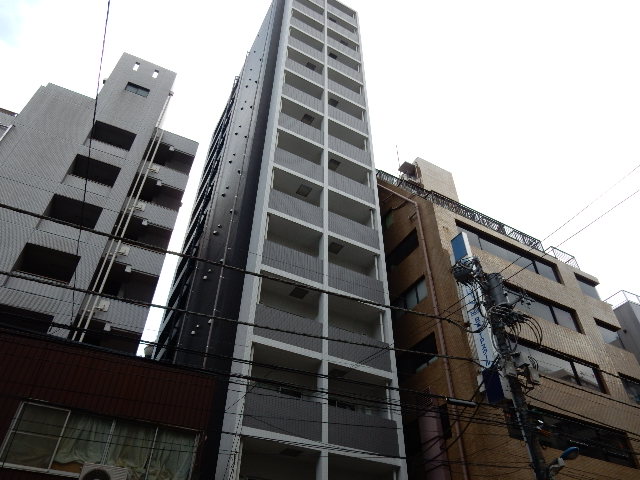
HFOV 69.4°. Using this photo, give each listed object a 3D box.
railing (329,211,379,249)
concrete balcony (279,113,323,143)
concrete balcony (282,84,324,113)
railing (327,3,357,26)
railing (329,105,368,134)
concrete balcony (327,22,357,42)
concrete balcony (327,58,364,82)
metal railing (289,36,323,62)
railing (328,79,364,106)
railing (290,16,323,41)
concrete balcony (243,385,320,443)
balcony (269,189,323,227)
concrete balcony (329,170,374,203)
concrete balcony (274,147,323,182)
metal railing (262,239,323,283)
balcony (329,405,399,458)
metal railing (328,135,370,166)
[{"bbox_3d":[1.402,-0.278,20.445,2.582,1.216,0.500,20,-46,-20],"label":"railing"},{"bbox_3d":[-0.937,-5.513,23.224,2.508,1.216,0.200,20,-46,-20],"label":"concrete balcony"},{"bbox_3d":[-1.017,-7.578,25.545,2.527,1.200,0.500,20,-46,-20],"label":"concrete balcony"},{"bbox_3d":[1.699,-17.302,35.730,2.582,1.216,0.200,20,-46,-20],"label":"railing"},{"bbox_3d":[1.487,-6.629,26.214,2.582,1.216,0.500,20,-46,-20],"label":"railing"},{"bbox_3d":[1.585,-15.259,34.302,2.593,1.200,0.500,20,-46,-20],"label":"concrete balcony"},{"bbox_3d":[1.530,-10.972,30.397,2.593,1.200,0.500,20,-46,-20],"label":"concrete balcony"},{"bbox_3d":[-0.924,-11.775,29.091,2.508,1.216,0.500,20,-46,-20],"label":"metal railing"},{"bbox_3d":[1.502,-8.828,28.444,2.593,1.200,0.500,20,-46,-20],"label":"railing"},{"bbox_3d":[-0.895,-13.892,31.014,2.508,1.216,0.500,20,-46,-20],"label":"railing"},{"bbox_3d":[-1.126,5.212,13.747,2.527,1.200,0.250,20,-46,-20],"label":"concrete balcony"},{"bbox_3d":[-0.993,-1.279,19.379,2.508,1.216,0.200,20,-46,-20],"label":"balcony"},{"bbox_3d":[1.476,-2.470,22.504,2.593,1.200,0.250,20,-46,-20],"label":"concrete balcony"},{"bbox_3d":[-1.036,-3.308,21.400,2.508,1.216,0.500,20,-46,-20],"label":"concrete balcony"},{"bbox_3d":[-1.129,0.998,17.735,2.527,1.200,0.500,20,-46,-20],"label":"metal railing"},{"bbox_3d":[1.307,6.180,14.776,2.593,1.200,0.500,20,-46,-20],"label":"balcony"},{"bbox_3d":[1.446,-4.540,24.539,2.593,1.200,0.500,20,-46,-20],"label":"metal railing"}]

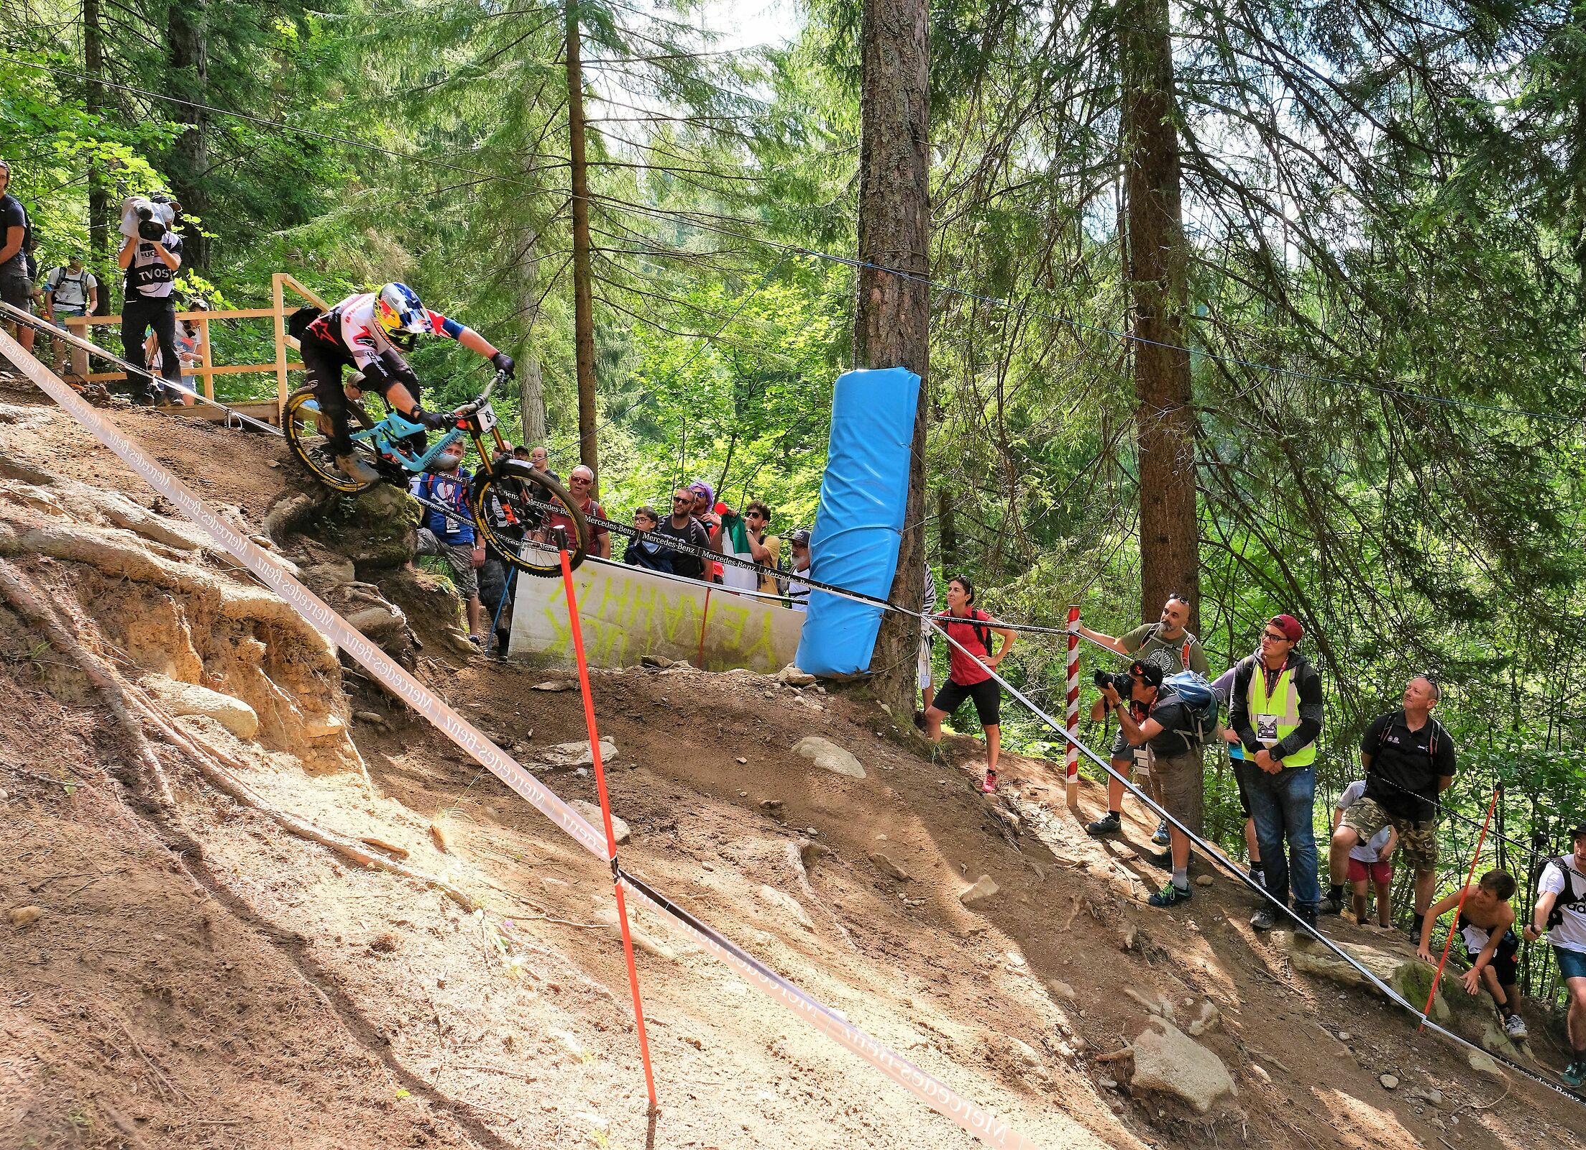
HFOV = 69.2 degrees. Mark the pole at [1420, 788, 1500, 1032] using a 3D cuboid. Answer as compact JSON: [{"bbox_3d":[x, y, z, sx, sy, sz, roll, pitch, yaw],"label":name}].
[{"bbox_3d":[3.740,1.879,6.450,0.035,1.420,0.035,18,2,29],"label":"pole"}]

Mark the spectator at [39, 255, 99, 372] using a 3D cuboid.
[{"bbox_3d":[-8.811,-3.070,14.000,0.600,1.660,0.380,0,-2,-30],"label":"spectator"}]

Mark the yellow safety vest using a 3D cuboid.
[{"bbox_3d":[2.803,0.785,6.600,0.410,0.620,0.270,0,2,41],"label":"yellow safety vest"}]

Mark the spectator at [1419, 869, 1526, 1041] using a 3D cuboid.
[{"bbox_3d":[4.198,2.331,7.100,0.580,1.000,0.620,-2,-2,41],"label":"spectator"}]

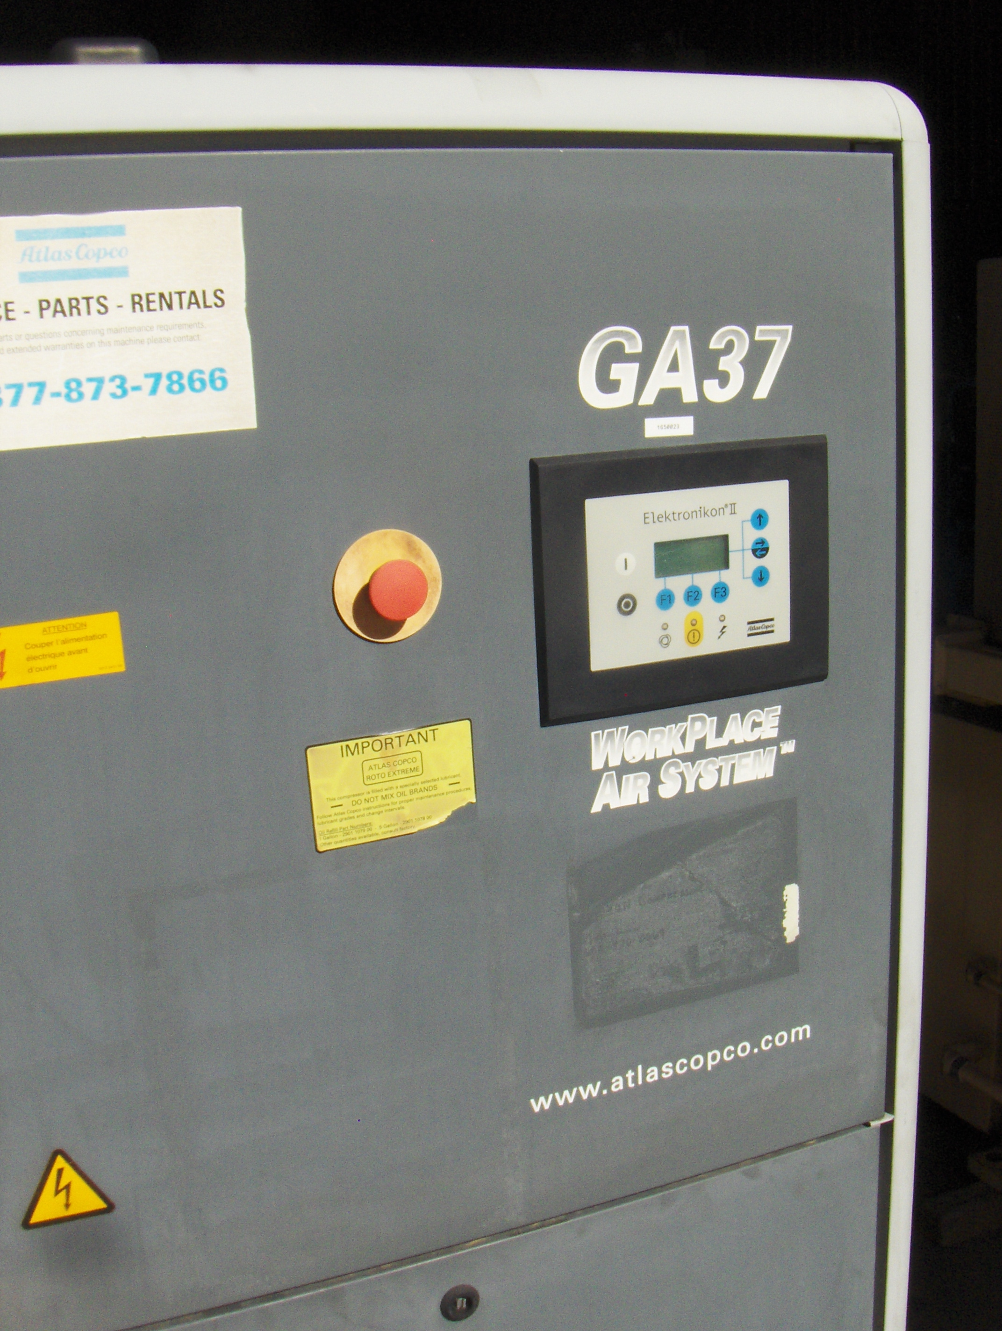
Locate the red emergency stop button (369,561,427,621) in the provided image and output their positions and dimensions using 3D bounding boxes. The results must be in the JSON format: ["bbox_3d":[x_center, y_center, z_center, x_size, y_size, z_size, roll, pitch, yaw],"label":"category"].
[{"bbox_3d":[-0.070,-0.050,1.045,0.040,0.040,0.032,-8,14,-21],"label":"red emergency stop button"}]

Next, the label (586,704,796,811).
[{"bbox_3d":[0.145,0.068,1.181,0.176,0.061,0.002,-8,14,-21],"label":"label"}]

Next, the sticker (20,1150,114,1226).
[{"bbox_3d":[-0.291,0.346,1.055,0.062,0.054,0.002,-8,14,-21],"label":"sticker"}]

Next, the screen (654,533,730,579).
[{"bbox_3d":[0.138,-0.079,1.142,0.061,0.026,0.004,-8,14,-21],"label":"screen"}]

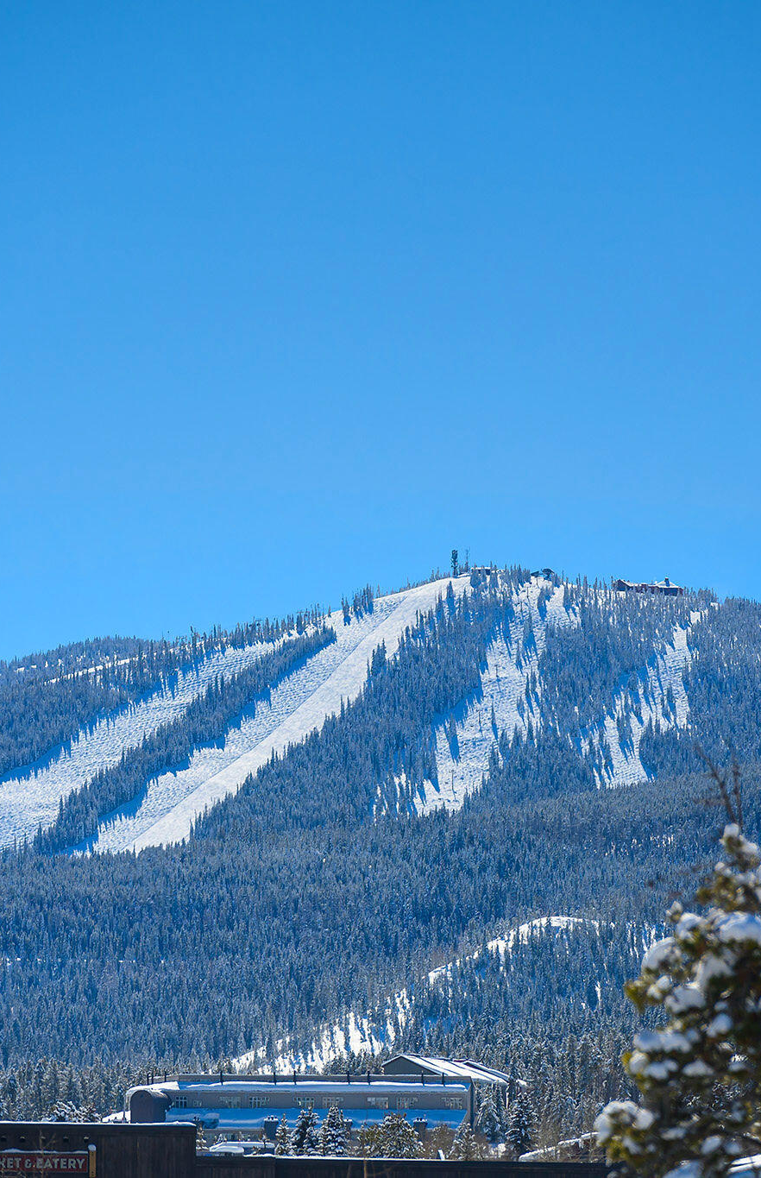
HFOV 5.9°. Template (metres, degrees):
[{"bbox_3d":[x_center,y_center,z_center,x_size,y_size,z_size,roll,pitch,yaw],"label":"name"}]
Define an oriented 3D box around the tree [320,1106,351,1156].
[{"bbox_3d":[-4.814,58.537,790.000,3.410,6.220,3.410,0,-6,0],"label":"tree"}]

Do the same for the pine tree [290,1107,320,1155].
[{"bbox_3d":[-8.073,58.537,790.000,3.410,5.930,3.410,0,-6,0],"label":"pine tree"}]

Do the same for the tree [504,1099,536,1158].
[{"bbox_3d":[15.341,59.487,810.000,3.650,6.840,3.650,0,-6,0],"label":"tree"}]

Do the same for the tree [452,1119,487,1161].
[{"bbox_3d":[9.407,59.575,790.000,3.700,5.040,3.700,0,-6,0],"label":"tree"}]

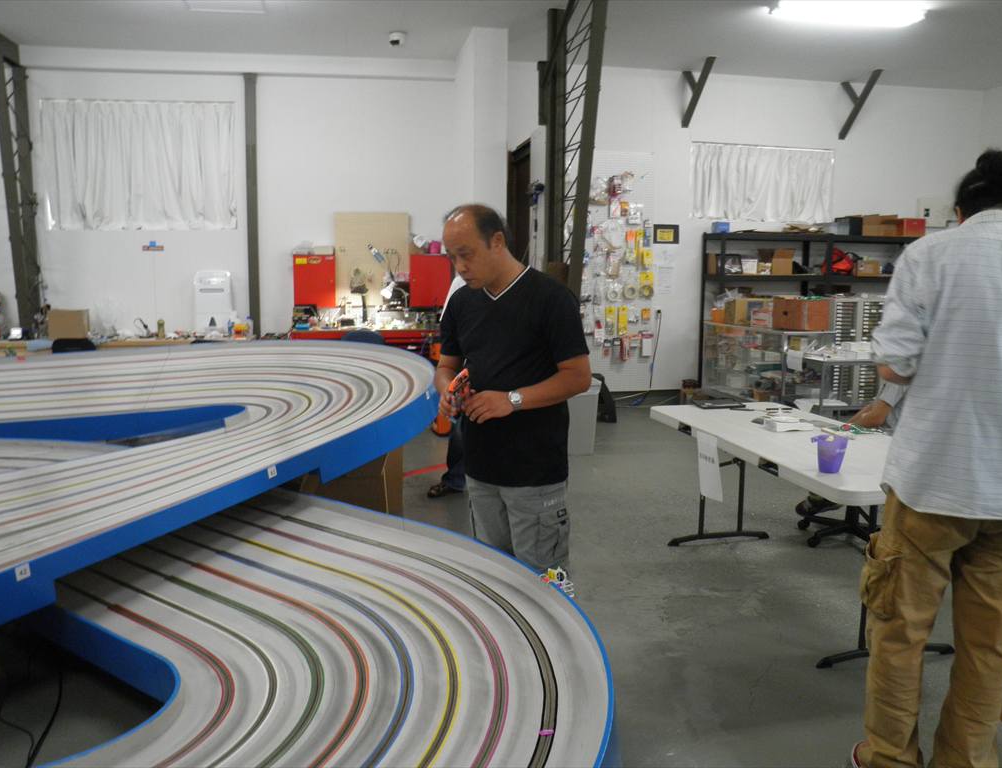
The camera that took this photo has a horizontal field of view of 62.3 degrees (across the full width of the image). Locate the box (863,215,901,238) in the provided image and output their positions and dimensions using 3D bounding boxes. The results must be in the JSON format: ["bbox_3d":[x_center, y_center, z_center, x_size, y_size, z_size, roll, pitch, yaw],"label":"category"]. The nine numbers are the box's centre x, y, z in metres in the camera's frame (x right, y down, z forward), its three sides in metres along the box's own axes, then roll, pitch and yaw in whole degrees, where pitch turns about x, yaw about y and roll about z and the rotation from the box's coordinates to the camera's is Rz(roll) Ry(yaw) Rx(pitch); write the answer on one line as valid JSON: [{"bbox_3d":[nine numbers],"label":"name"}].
[{"bbox_3d":[3.986,-1.698,8.916,0.417,0.218,0.300,-1,8,-12],"label":"box"}]

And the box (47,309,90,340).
[{"bbox_3d":[-3.975,-0.561,7.676,0.347,0.271,0.260,-1,8,-9],"label":"box"}]

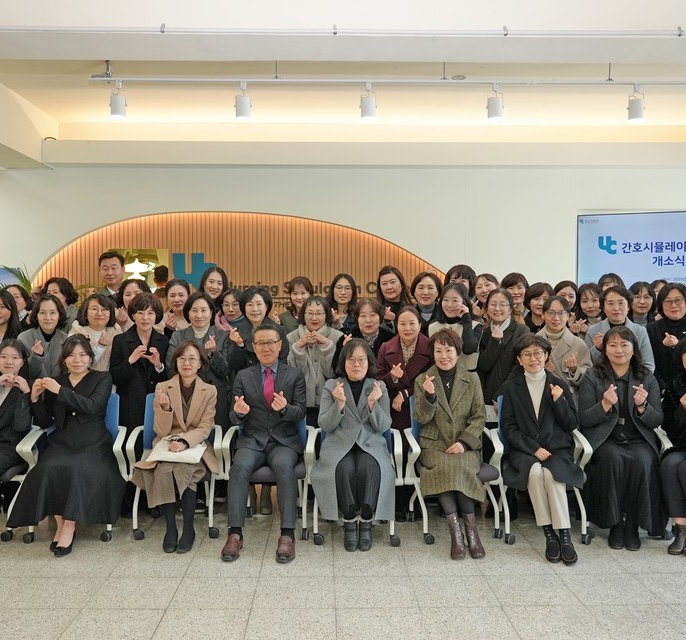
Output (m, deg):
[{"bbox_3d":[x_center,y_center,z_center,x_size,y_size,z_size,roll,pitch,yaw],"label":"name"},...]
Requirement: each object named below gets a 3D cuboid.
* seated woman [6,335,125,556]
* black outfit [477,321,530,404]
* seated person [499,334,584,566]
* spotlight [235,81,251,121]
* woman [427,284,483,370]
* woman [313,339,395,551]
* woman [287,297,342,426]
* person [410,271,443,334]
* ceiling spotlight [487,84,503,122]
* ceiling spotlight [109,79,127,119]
[{"bbox_3d":[-1.711,0.725,4.189,0.620,1.250,0.740,0,1,-8],"label":"seated woman"},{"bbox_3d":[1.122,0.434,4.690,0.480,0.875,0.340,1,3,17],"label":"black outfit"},{"bbox_3d":[1.251,0.752,4.266,0.510,1.285,0.760,0,3,5],"label":"seated person"},{"bbox_3d":[-0.696,-1.524,4.660,0.114,0.255,0.116,0,1,0],"label":"spotlight"},{"bbox_3d":[0.851,0.536,5.105,0.460,1.647,0.360,0,1,7],"label":"woman"},{"bbox_3d":[0.076,0.761,4.427,0.540,1.250,0.700,0,3,1],"label":"woman"},{"bbox_3d":[-0.201,0.591,4.700,0.470,1.507,0.380,0,1,-2],"label":"woman"},{"bbox_3d":[0.669,0.478,5.280,0.470,1.714,0.330,0,1,6],"label":"person"},{"bbox_3d":[1.083,-1.544,4.720,0.114,0.255,0.116,0,1,0],"label":"ceiling spotlight"},{"bbox_3d":[-1.491,-1.461,4.429,0.115,0.255,0.115,0,3,0],"label":"ceiling spotlight"}]

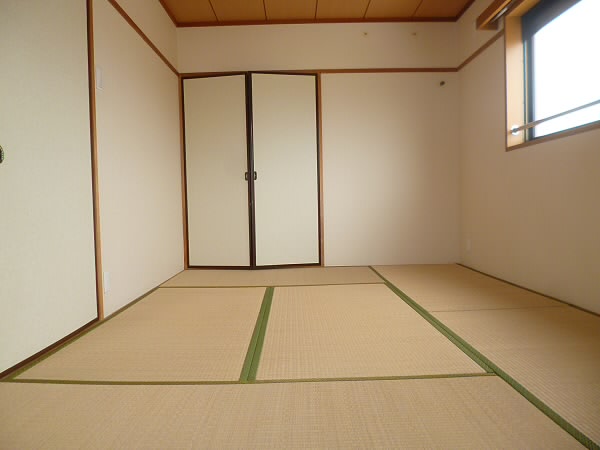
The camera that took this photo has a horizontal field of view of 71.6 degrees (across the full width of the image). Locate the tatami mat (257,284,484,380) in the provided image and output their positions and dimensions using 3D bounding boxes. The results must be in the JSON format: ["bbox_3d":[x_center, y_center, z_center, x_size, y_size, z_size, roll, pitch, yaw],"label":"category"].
[{"bbox_3d":[0.245,0.500,2.318,0.827,0.028,1.666,-1,3,-1],"label":"tatami mat"}]

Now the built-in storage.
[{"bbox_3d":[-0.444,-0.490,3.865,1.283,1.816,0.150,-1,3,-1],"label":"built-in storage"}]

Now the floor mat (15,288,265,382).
[{"bbox_3d":[-0.625,0.517,2.306,0.793,0.028,1.666,-1,3,-1],"label":"floor mat"}]

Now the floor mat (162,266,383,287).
[{"bbox_3d":[-0.199,0.439,3.544,1.740,0.028,0.802,-1,3,-1],"label":"floor mat"}]

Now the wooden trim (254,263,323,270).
[{"bbox_3d":[-0.114,0.394,3.905,0.656,0.035,0.040,-1,3,-6],"label":"wooden trim"}]

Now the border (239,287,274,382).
[{"bbox_3d":[-0.198,0.503,2.312,0.060,0.012,1.666,-1,3,-1],"label":"border"}]

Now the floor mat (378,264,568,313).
[{"bbox_3d":[1.092,0.437,3.155,0.832,0.028,1.615,-1,3,-1],"label":"floor mat"}]

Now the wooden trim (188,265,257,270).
[{"bbox_3d":[-0.755,0.406,3.896,0.627,0.035,0.040,-1,3,5],"label":"wooden trim"}]

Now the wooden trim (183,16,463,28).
[{"bbox_3d":[0.169,-1.844,3.810,2.572,0.055,0.045,-1,3,-1],"label":"wooden trim"}]

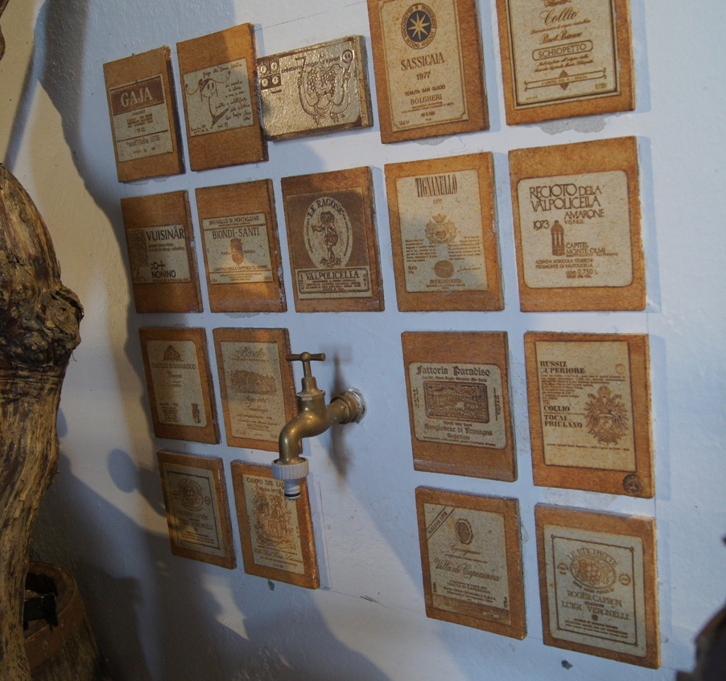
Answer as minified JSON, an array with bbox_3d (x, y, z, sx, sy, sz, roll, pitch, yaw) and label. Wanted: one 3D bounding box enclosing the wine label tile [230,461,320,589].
[{"bbox_3d":[-0.111,0.232,0.973,0.115,0.151,0.009,0,10,33],"label":"wine label tile"}]

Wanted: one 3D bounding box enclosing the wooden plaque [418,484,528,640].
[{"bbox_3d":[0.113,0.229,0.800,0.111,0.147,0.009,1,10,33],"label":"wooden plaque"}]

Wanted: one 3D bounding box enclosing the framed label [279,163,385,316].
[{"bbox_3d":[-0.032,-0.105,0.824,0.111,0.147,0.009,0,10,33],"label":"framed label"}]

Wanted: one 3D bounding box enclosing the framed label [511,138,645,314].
[{"bbox_3d":[0.196,-0.102,0.704,0.115,0.151,0.009,0,10,33],"label":"framed label"}]

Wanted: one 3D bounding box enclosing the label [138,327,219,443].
[{"bbox_3d":[-0.243,0.059,1.021,0.115,0.151,0.009,0,10,33],"label":"label"}]

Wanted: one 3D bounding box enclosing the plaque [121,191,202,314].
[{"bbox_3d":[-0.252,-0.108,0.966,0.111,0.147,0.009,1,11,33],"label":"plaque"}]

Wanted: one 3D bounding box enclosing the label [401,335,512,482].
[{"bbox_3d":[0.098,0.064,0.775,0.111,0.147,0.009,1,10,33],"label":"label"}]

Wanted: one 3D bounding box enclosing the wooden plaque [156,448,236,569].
[{"bbox_3d":[-0.225,0.229,1.046,0.115,0.151,0.009,0,10,33],"label":"wooden plaque"}]

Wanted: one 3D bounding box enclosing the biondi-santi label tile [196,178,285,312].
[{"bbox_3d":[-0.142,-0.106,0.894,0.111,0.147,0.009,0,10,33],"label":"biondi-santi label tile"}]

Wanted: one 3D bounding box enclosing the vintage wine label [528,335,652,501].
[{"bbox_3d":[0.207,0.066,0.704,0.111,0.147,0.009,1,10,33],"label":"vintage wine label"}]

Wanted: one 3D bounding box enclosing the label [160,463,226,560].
[{"bbox_3d":[-0.229,0.230,1.046,0.094,0.122,0.006,0,10,33],"label":"label"}]

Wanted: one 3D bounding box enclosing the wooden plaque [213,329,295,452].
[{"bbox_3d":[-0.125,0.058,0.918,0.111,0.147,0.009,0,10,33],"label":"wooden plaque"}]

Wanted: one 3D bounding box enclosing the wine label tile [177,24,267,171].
[{"bbox_3d":[-0.165,-0.280,0.900,0.115,0.151,0.009,0,10,33],"label":"wine label tile"}]

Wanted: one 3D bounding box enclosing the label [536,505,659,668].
[{"bbox_3d":[0.229,0.239,0.754,0.115,0.151,0.009,0,10,33],"label":"label"}]

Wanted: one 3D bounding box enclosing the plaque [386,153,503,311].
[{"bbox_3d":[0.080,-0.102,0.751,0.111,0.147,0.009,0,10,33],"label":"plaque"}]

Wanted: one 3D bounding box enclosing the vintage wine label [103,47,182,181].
[{"bbox_3d":[-0.294,-0.298,1.028,0.121,0.161,0.010,1,11,33],"label":"vintage wine label"}]

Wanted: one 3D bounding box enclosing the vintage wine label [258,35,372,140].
[{"bbox_3d":[-0.054,-0.270,0.830,0.134,0.091,0.010,2,11,33],"label":"vintage wine label"}]

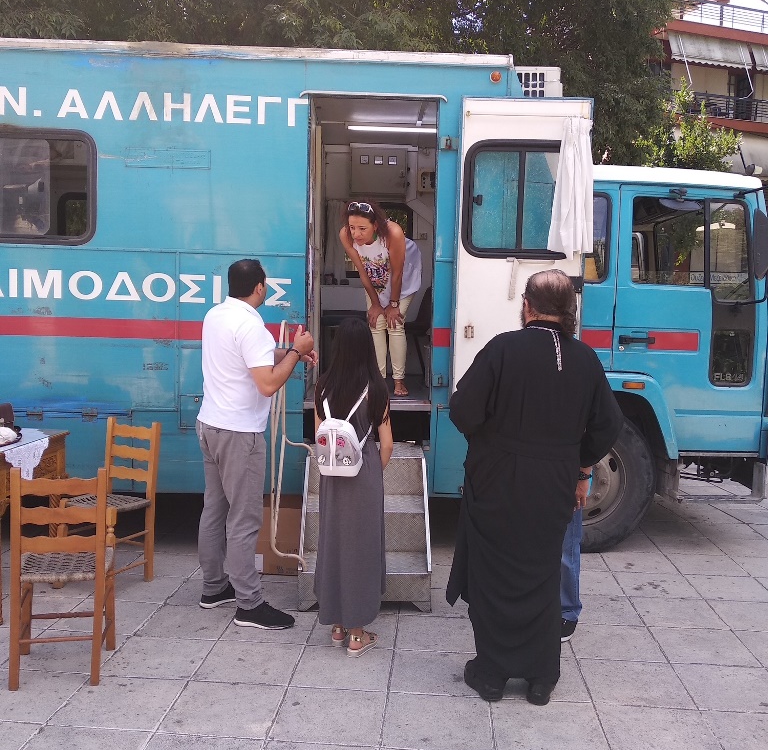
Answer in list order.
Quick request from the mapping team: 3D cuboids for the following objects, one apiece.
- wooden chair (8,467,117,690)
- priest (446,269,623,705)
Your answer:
[{"bbox_3d":[-1.308,0.784,3.165,0.410,0.880,0.420,0,5,-11],"label":"wooden chair"},{"bbox_3d":[0.583,0.422,3.073,0.640,1.680,0.460,1,5,-2],"label":"priest"}]

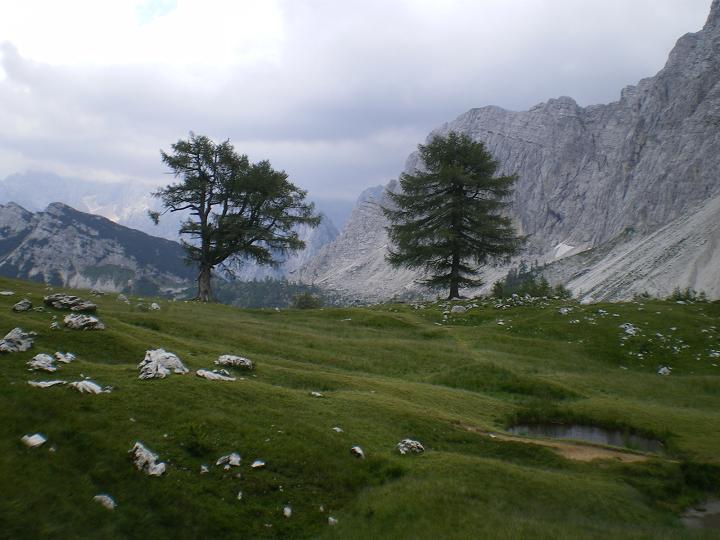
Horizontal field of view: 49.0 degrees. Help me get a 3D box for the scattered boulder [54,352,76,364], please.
[{"bbox_3d":[-6.260,1.881,16.800,0.438,0.230,0.320,0,0,-20],"label":"scattered boulder"}]

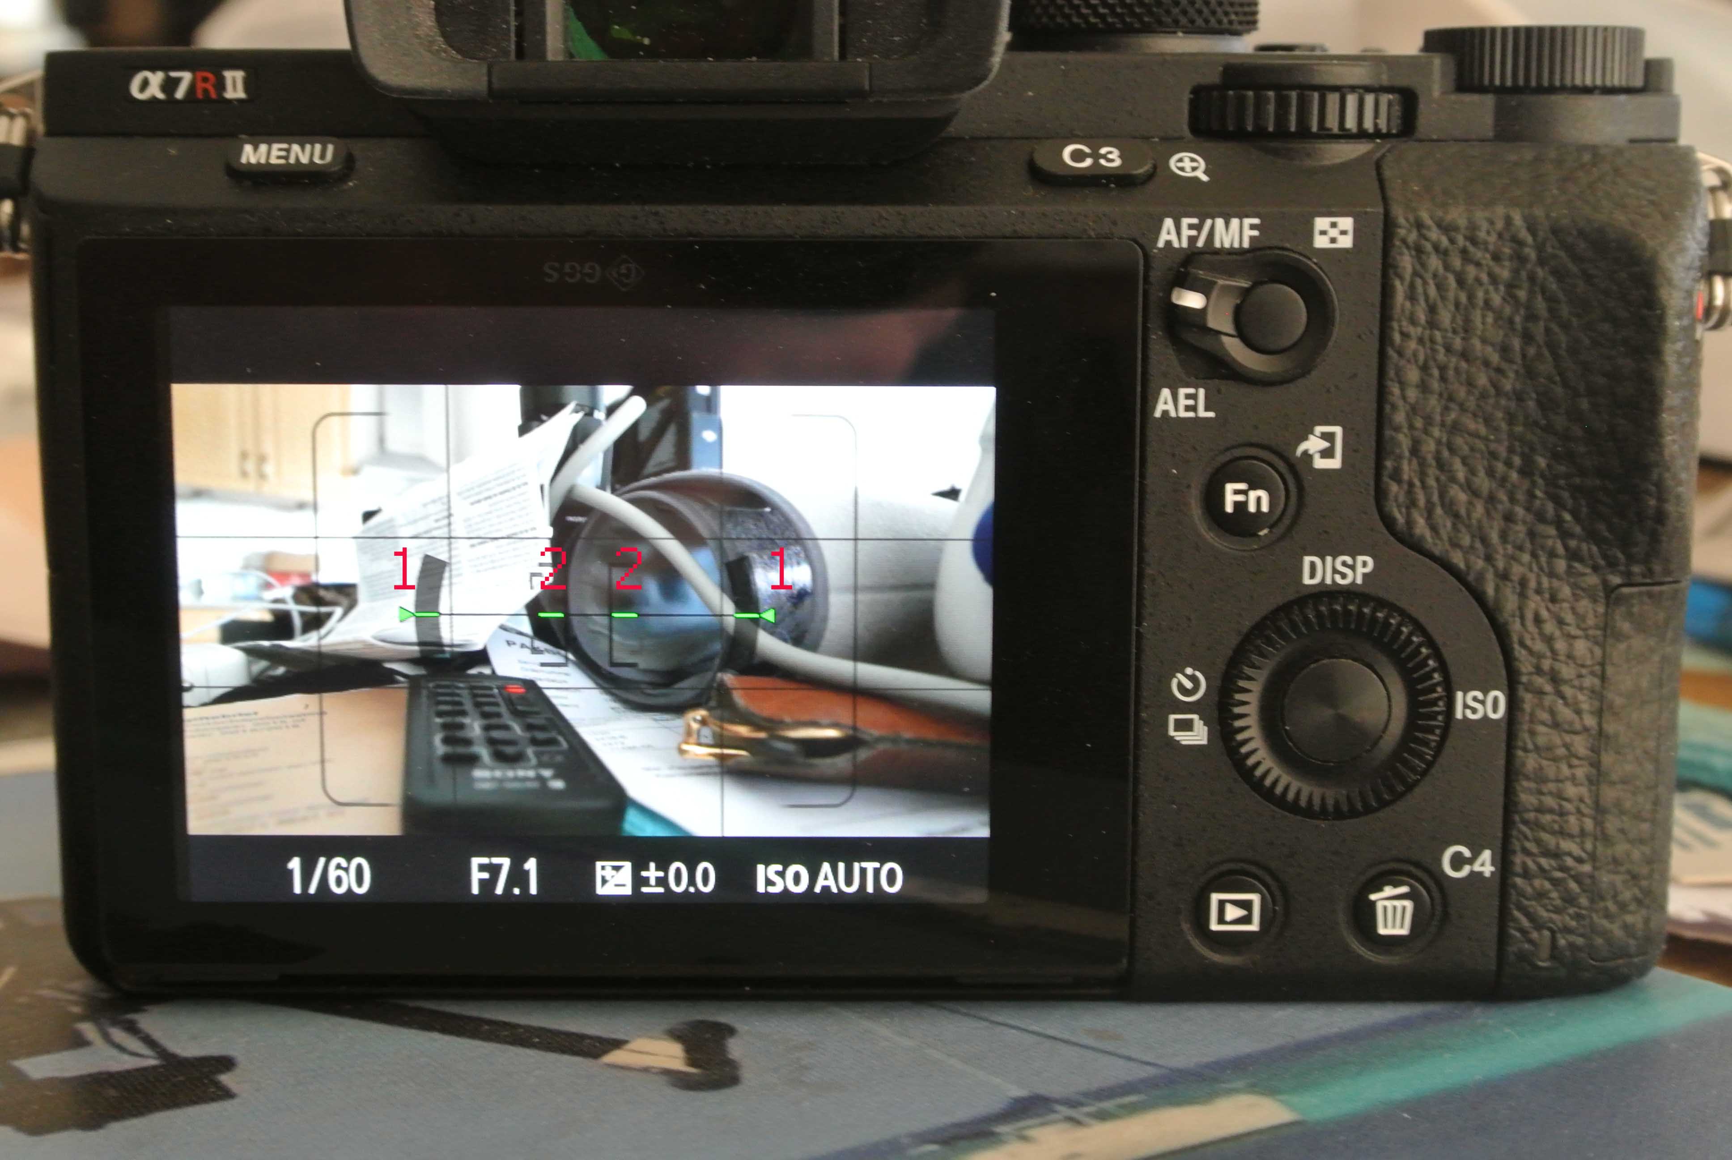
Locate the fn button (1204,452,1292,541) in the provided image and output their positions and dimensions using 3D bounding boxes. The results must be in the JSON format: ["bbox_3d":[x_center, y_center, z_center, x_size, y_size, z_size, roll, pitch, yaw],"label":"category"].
[{"bbox_3d":[0.029,-0.006,0.202,0.006,0.006,0.002,0,9,-1],"label":"fn button"}]

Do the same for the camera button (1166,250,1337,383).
[{"bbox_3d":[0.028,-0.019,0.199,0.012,0.009,0.004,0,9,-1],"label":"camera button"}]

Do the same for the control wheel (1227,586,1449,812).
[{"bbox_3d":[0.035,0.009,0.204,0.017,0.017,0.003,0,9,-1],"label":"control wheel"}]

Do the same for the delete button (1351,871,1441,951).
[{"bbox_3d":[0.041,0.025,0.207,0.006,0.006,0.002,0,9,-1],"label":"delete button"}]

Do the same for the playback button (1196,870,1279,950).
[{"bbox_3d":[0.029,0.025,0.207,0.006,0.006,0.002,0,9,-1],"label":"playback button"}]

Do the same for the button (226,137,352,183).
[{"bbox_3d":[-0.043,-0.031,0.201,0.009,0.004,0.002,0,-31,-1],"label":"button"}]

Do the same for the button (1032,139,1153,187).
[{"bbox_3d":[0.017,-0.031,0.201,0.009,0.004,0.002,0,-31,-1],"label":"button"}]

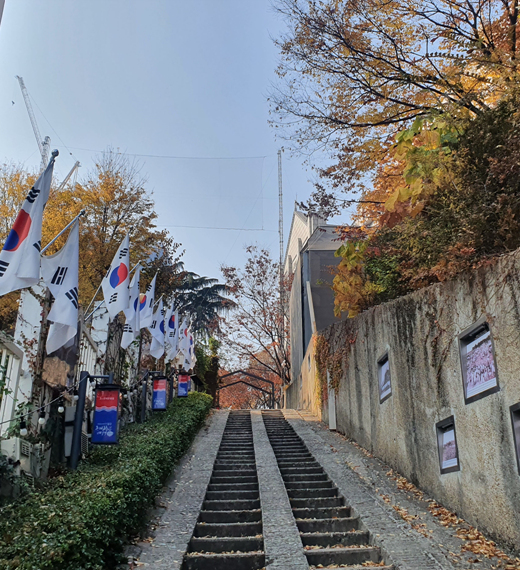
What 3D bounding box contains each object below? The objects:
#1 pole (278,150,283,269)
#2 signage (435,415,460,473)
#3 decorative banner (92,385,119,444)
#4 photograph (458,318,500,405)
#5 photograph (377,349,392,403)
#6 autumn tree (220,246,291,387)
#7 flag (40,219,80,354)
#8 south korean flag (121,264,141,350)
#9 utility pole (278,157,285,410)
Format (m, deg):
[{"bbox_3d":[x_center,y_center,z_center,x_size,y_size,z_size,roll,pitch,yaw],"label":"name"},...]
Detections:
[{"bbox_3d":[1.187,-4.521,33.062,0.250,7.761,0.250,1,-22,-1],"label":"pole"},{"bbox_3d":[2.087,1.774,6.282,0.080,0.554,0.602,1,-22,-1],"label":"signage"},{"bbox_3d":[-1.814,1.520,6.702,0.330,0.683,0.130,1,-22,-1],"label":"decorative banner"},{"bbox_3d":[2.117,0.743,5.511,0.080,0.696,0.761,1,-22,-1],"label":"photograph"},{"bbox_3d":[2.027,1.500,9.164,0.080,0.687,0.789,1,-22,-1],"label":"photograph"},{"bbox_3d":[-0.213,1.774,27.075,3.300,7.737,3.300,1,-22,-1],"label":"autumn tree"},{"bbox_3d":[-2.196,-0.011,6.313,0.420,1.514,0.180,18,-27,-37],"label":"flag"},{"bbox_3d":[-2.225,0.366,9.808,0.420,1.466,0.180,18,-27,-37],"label":"south korean flag"},{"bbox_3d":[1.253,-1.046,33.266,0.270,16.125,0.270,1,-22,-1],"label":"utility pole"}]

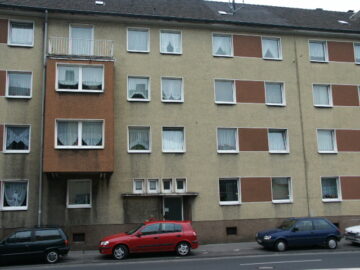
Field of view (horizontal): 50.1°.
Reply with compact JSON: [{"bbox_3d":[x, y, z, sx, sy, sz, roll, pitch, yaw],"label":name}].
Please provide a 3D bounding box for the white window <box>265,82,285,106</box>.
[{"bbox_3d":[5.344,-2.341,21.637,1.195,1.366,0.170,1,-10,-12],"label":"white window"}]

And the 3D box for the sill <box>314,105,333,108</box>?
[{"bbox_3d":[8.286,-1.641,22.177,1.228,0.100,0.200,1,-10,-12],"label":"sill"}]

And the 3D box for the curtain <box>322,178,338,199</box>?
[{"bbox_3d":[8.677,3.088,22.301,1.050,1.200,0.080,1,-10,-12],"label":"curtain"}]

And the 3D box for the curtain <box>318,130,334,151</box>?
[{"bbox_3d":[8.369,0.340,22.026,0.917,1.229,0.100,1,-10,-12],"label":"curtain"}]

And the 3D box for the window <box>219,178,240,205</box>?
[{"bbox_3d":[2.711,3.022,20.868,1.218,1.407,0.150,1,-10,-12],"label":"window"}]

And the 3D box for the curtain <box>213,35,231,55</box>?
[{"bbox_3d":[2.370,-5.078,21.663,1.033,1.239,0.100,1,-10,-12],"label":"curtain"}]

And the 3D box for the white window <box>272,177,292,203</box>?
[{"bbox_3d":[5.510,2.988,20.770,1.187,1.398,0.160,1,-10,-12],"label":"white window"}]

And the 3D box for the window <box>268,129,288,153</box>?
[{"bbox_3d":[5.433,0.324,21.239,1.216,1.375,0.150,1,-10,-12],"label":"window"}]

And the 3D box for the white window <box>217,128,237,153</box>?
[{"bbox_3d":[2.554,0.308,20.609,1.176,1.377,0.160,1,-10,-12],"label":"white window"}]

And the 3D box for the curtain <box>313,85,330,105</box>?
[{"bbox_3d":[8.288,-2.333,22.469,1.115,1.210,0.100,1,-10,-12],"label":"curtain"}]

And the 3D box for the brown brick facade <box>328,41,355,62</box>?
[{"bbox_3d":[9.668,-4.947,23.035,1.744,1.242,0.120,1,-10,-13],"label":"brown brick facade"}]

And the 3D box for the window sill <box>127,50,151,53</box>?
[{"bbox_3d":[-2.248,-4.566,21.117,1.220,0.090,0.180,1,-10,-12],"label":"window sill"}]

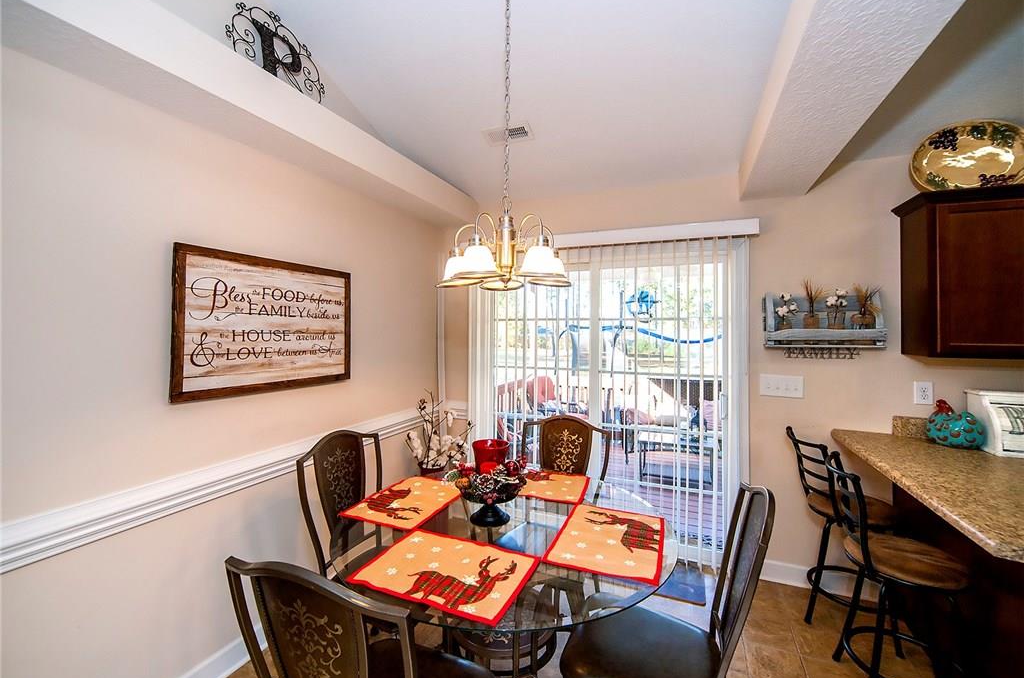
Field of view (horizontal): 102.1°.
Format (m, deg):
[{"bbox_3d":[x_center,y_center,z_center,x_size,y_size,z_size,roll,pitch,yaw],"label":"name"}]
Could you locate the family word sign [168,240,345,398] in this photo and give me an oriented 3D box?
[{"bbox_3d":[-1.119,-0.067,1.996,0.035,0.617,0.900,0,1,23],"label":"family word sign"}]

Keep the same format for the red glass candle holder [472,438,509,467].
[{"bbox_3d":[-0.082,0.464,1.570,0.136,0.135,0.136,0,1,0],"label":"red glass candle holder"}]

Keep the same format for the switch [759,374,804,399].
[{"bbox_3d":[1.551,0.273,2.383,0.213,0.122,0.012,0,1,23],"label":"switch"}]

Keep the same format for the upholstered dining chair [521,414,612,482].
[{"bbox_3d":[0.165,0.921,1.993,0.500,1.030,0.570,0,1,28],"label":"upholstered dining chair"}]

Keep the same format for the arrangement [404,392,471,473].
[{"bbox_3d":[-0.485,0.624,2.735,0.420,0.530,0.380,-1,1,-22],"label":"arrangement"}]

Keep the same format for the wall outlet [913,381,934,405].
[{"bbox_3d":[2.131,0.282,2.140,0.074,0.118,0.010,0,1,23],"label":"wall outlet"}]

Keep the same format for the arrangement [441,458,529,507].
[{"bbox_3d":[-0.093,0.539,1.577,0.280,0.145,0.260,0,1,0],"label":"arrangement"}]

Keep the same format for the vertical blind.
[{"bbox_3d":[0.544,0.387,2.828,1.870,1.990,0.100,0,1,23],"label":"vertical blind"}]

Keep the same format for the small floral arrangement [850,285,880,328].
[{"bbox_3d":[1.859,-0.155,2.181,0.140,0.260,0.110,0,1,23],"label":"small floral arrangement"}]

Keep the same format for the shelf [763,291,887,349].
[{"bbox_3d":[1.693,-0.104,2.263,0.540,0.310,0.110,0,1,23],"label":"shelf"}]

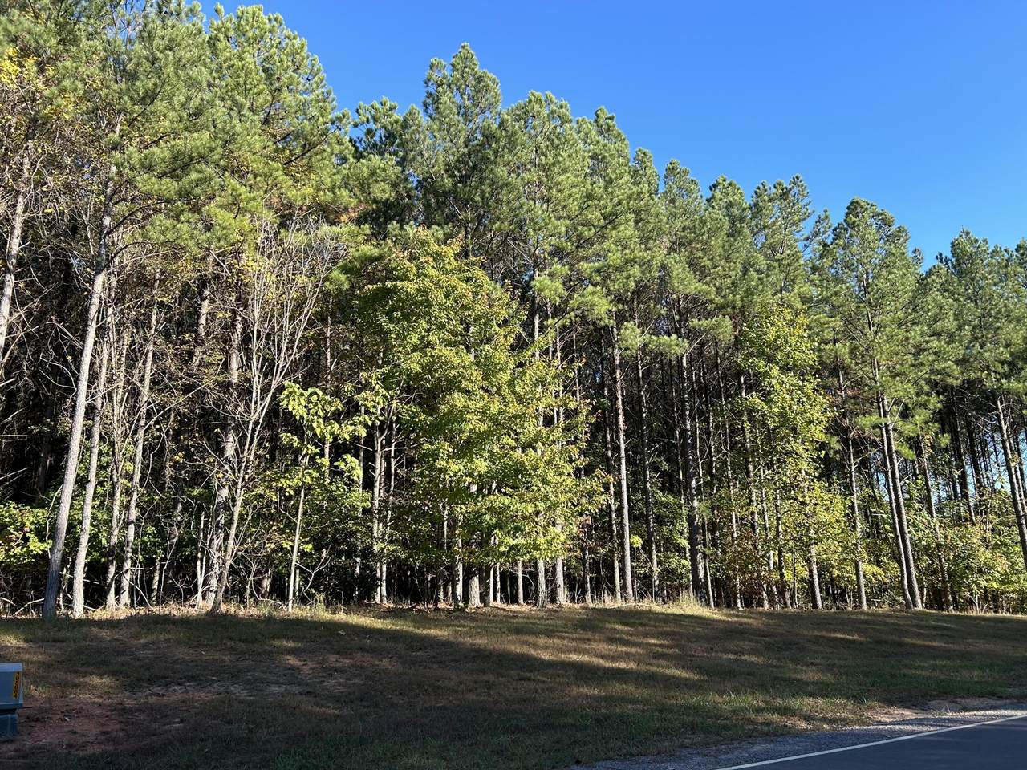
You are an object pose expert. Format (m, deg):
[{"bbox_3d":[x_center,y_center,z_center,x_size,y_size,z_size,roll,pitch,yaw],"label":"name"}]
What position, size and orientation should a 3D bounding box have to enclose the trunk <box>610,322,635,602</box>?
[{"bbox_3d":[3.975,2.589,28.311,0.304,10.355,0.260,-1,-15,0],"label":"trunk"}]

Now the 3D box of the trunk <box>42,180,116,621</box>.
[{"bbox_3d":[-11.760,-0.230,21.093,0.534,12.577,0.360,-1,-15,0],"label":"trunk"}]

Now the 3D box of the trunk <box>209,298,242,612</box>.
[{"bbox_3d":[-8.837,1.851,23.722,0.438,9.650,0.340,-1,-15,0],"label":"trunk"}]

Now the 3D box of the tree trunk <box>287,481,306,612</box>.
[{"bbox_3d":[-6.050,4.480,21.437,0.256,3.452,0.130,-1,-15,0],"label":"tree trunk"}]

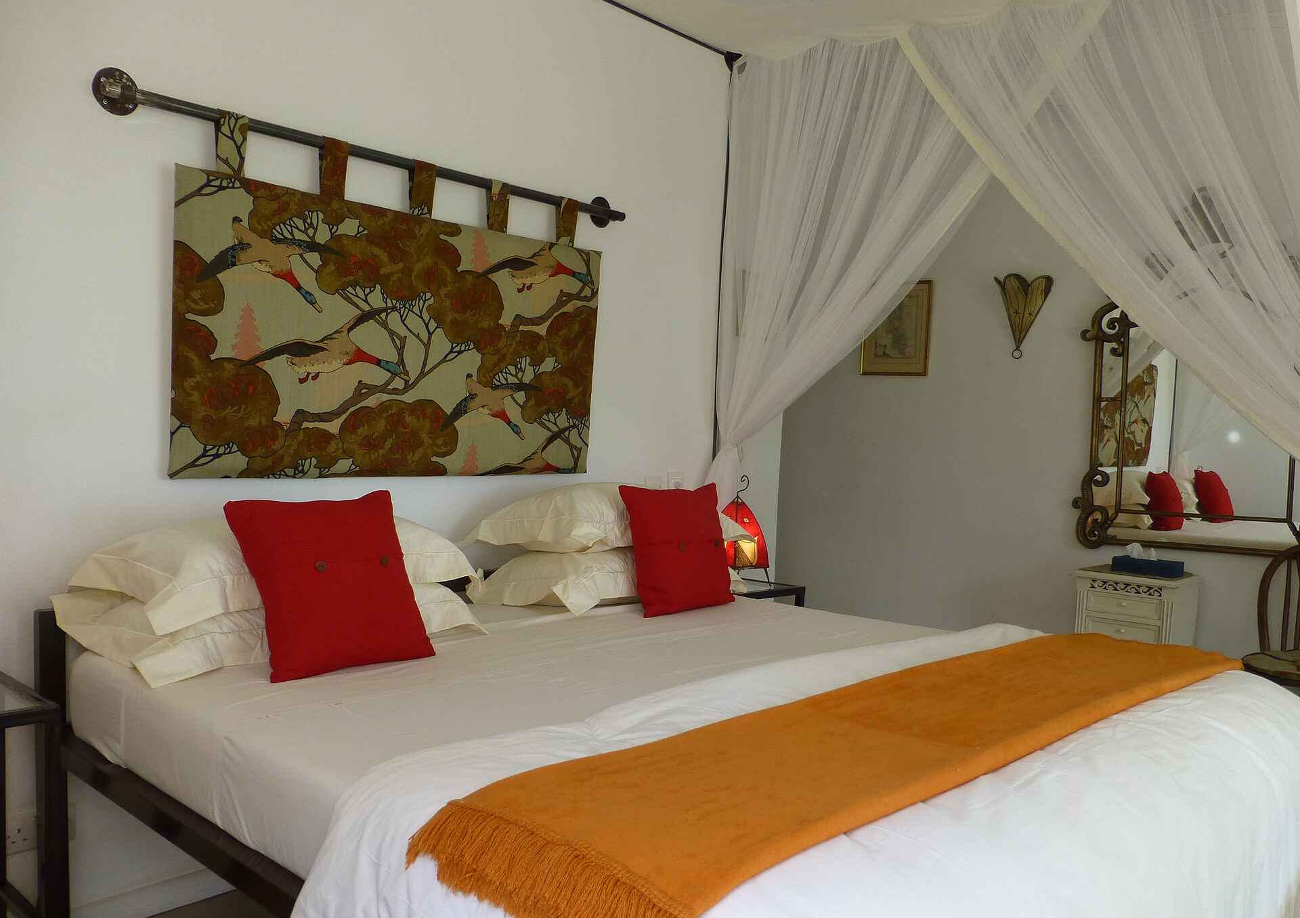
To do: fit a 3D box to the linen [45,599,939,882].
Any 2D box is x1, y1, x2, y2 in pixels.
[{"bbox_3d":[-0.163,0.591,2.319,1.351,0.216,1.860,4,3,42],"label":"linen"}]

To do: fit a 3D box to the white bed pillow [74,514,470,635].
[{"bbox_3d":[-0.915,0.262,2.288,0.457,0.194,0.860,4,3,42],"label":"white bed pillow"}]

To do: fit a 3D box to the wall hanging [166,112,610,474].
[{"bbox_3d":[-0.690,-0.419,2.736,1.390,0.923,0.051,0,3,-44],"label":"wall hanging"}]

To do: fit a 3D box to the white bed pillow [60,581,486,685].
[{"bbox_3d":[-0.928,0.400,2.298,0.457,0.167,0.870,4,3,42],"label":"white bed pillow"}]

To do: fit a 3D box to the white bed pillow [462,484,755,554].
[{"bbox_3d":[-0.103,0.177,3.059,0.457,0.189,0.860,4,3,42],"label":"white bed pillow"}]

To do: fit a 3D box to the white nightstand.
[{"bbox_3d":[1.615,0.823,3.006,0.325,0.869,0.370,4,3,42],"label":"white nightstand"}]

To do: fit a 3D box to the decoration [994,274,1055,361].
[{"bbox_3d":[1.391,-0.534,3.355,0.213,0.308,0.085,4,3,38],"label":"decoration"}]

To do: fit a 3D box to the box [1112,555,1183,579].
[{"bbox_3d":[1.697,0.364,3.054,0.208,0.051,0.100,4,3,42],"label":"box"}]

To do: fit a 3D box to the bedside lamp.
[{"bbox_3d":[0.359,0.291,3.565,0.193,0.432,0.190,4,3,42],"label":"bedside lamp"}]

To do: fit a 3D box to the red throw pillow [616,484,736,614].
[{"bbox_3d":[0.100,0.283,2.940,0.132,0.416,0.415,-20,-13,40],"label":"red throw pillow"}]

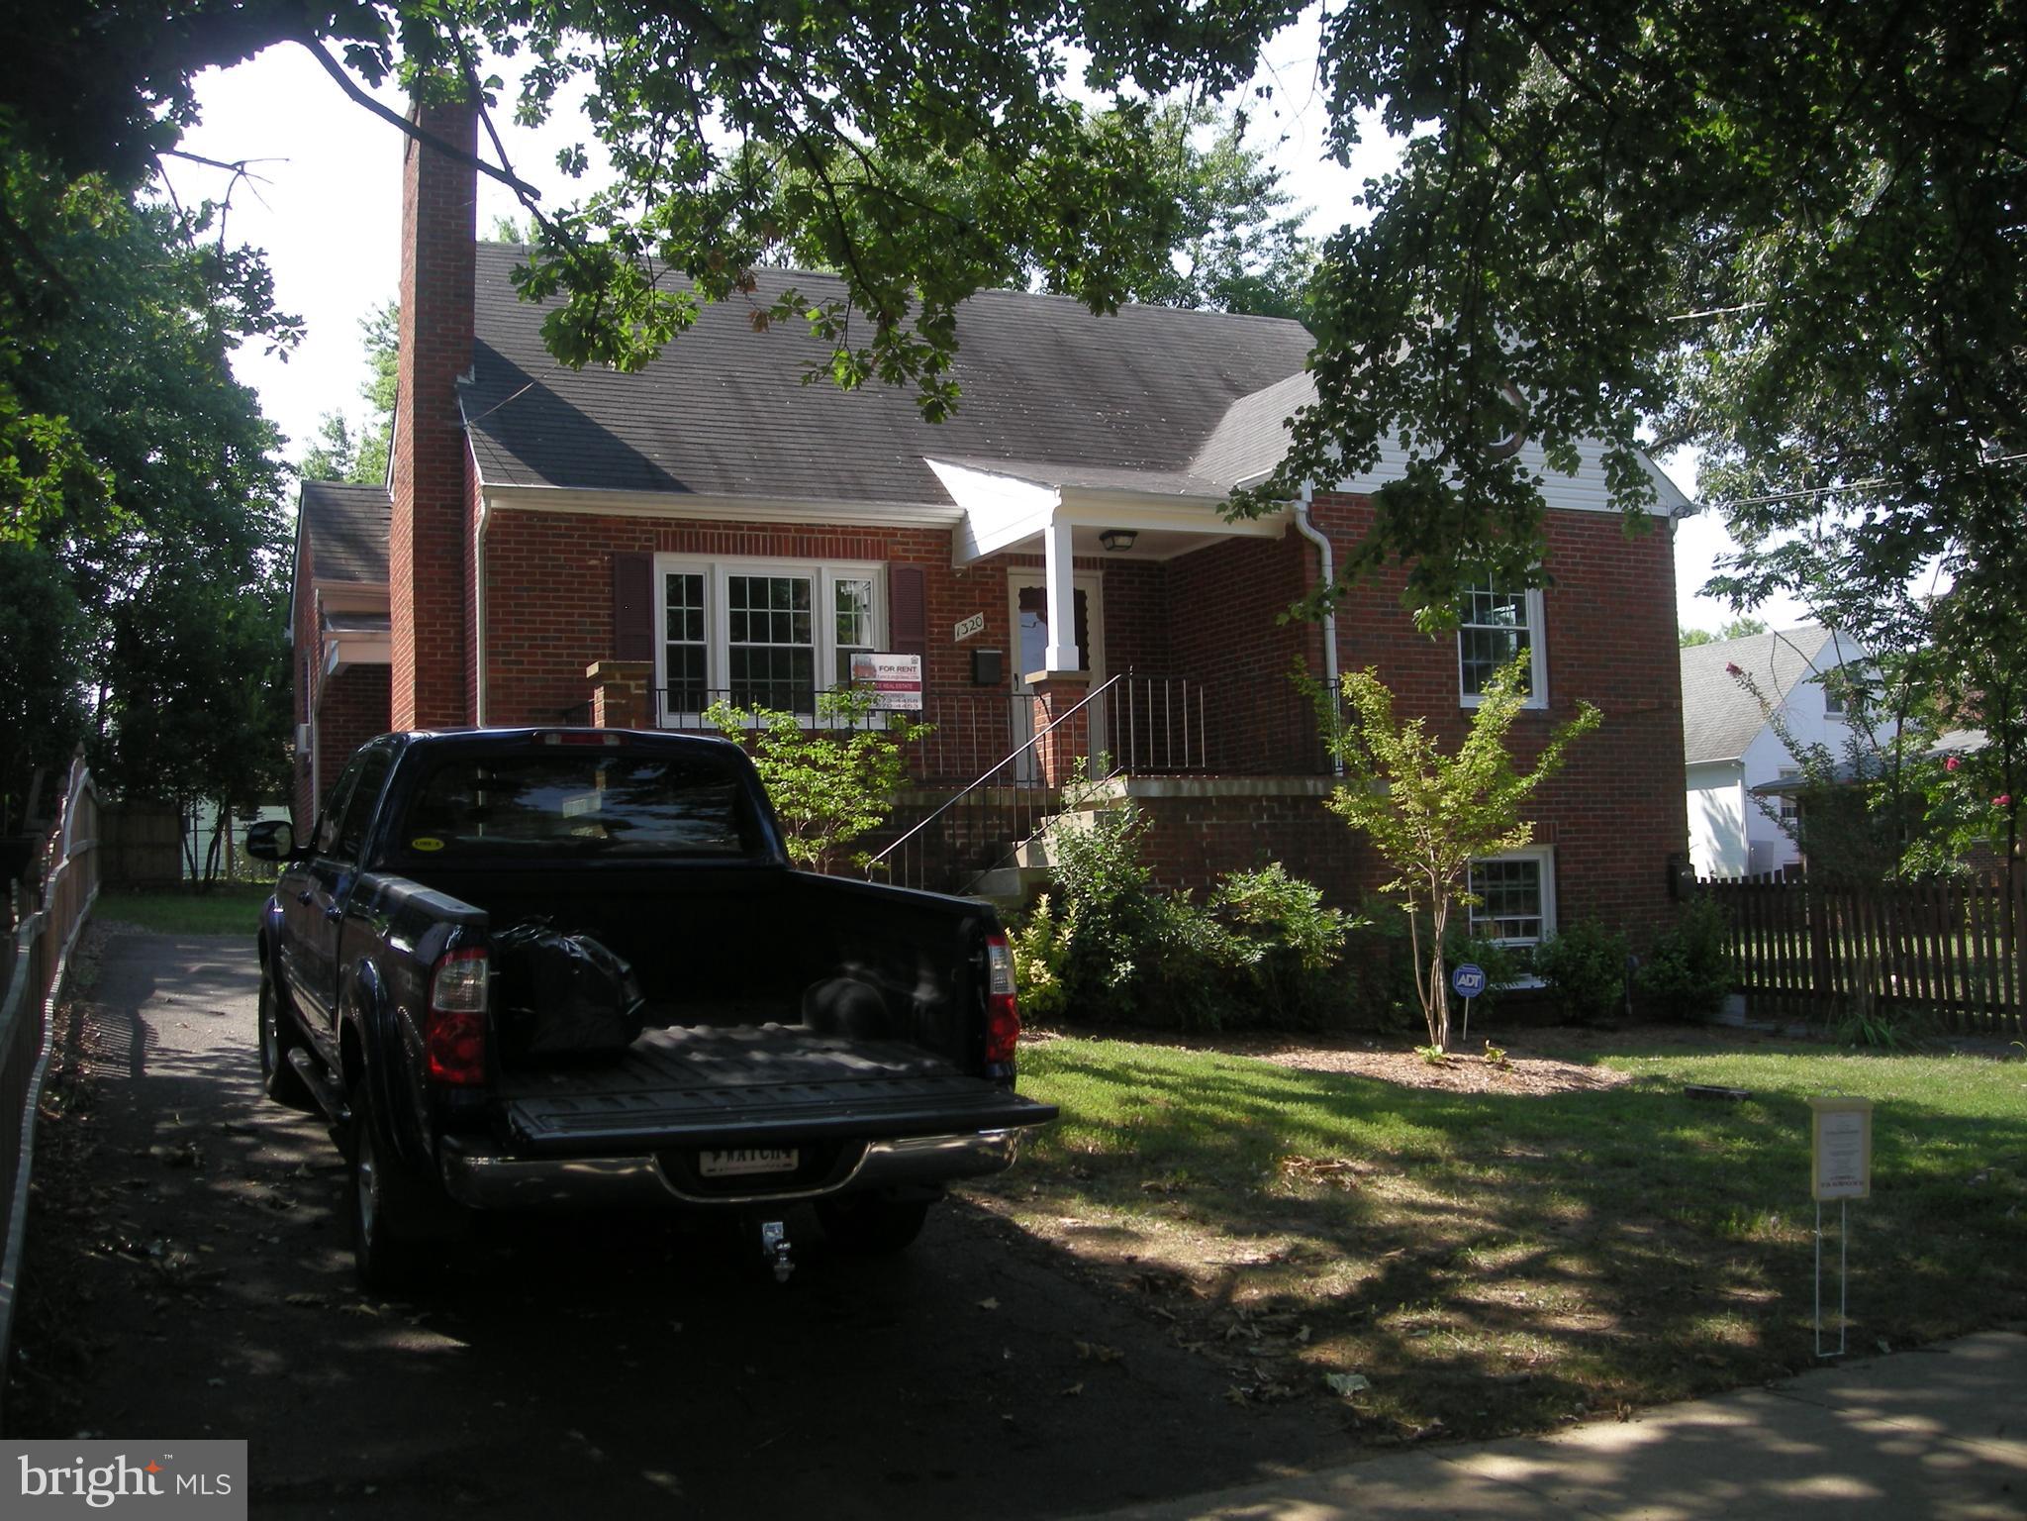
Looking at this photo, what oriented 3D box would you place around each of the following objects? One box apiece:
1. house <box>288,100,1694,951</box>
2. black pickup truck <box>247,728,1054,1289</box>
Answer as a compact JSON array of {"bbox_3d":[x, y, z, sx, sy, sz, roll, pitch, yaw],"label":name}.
[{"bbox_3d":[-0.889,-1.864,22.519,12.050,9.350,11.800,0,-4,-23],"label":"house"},{"bbox_3d":[-1.955,0.809,8.640,2.100,1.900,6.200,2,0,-25],"label":"black pickup truck"}]

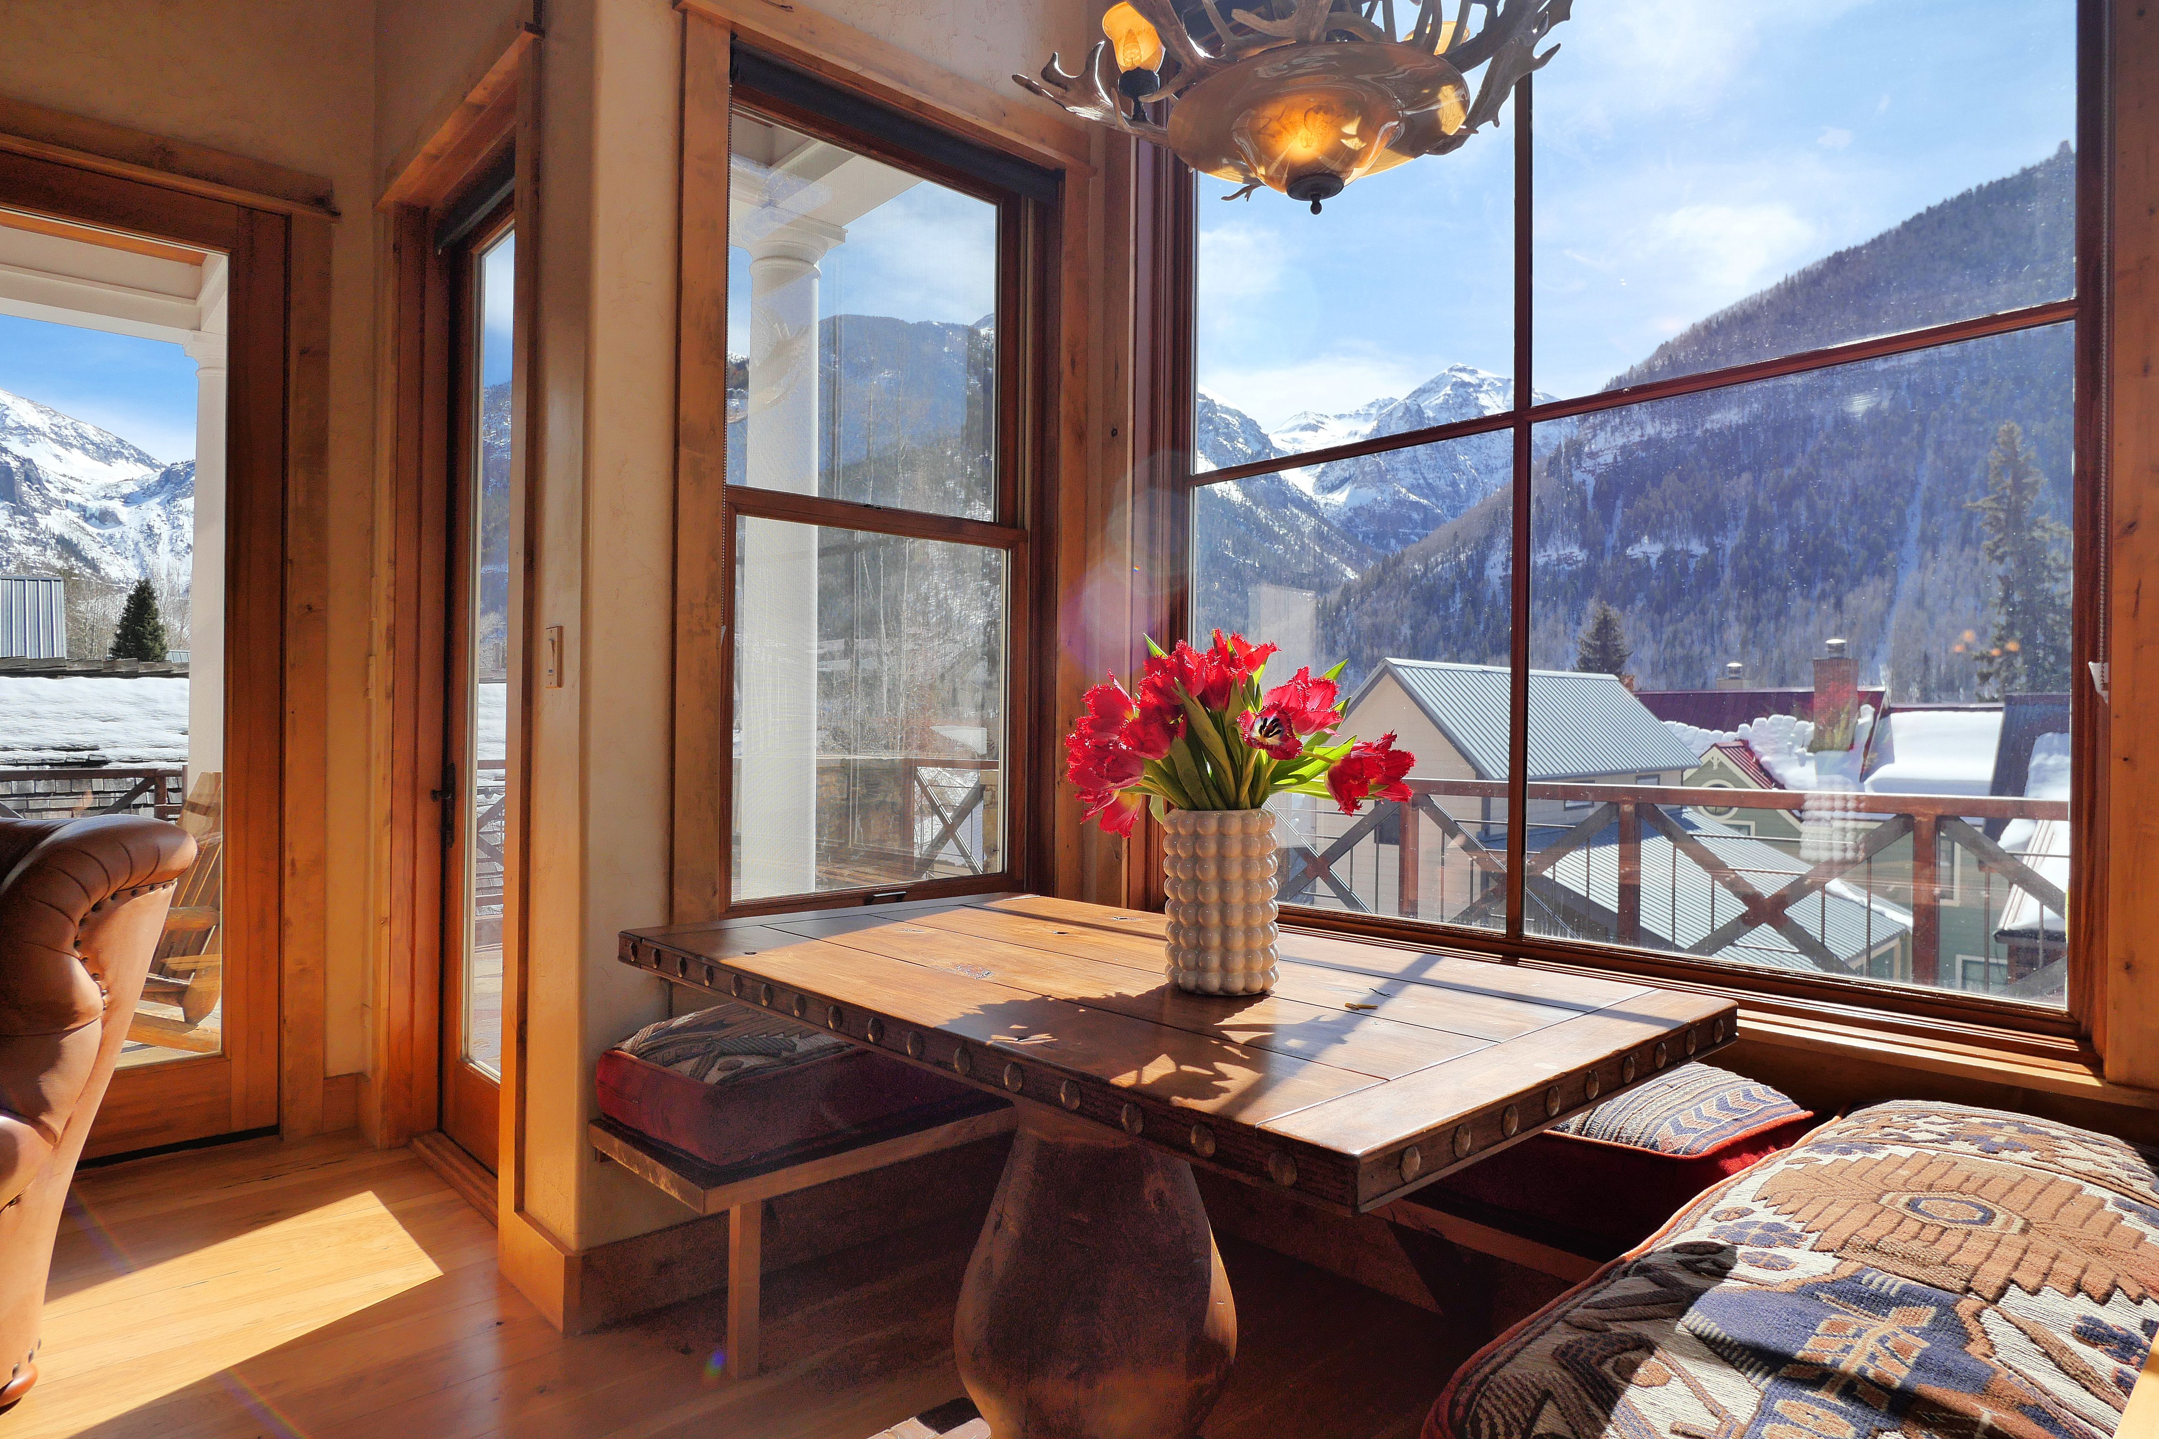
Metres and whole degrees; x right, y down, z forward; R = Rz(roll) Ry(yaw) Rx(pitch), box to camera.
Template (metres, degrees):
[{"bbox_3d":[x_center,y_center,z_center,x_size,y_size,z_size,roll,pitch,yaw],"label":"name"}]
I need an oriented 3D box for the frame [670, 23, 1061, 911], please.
[{"bbox_3d":[-0.403,-0.469,2.450,1.008,1.839,0.130,1,0,-40],"label":"frame"}]

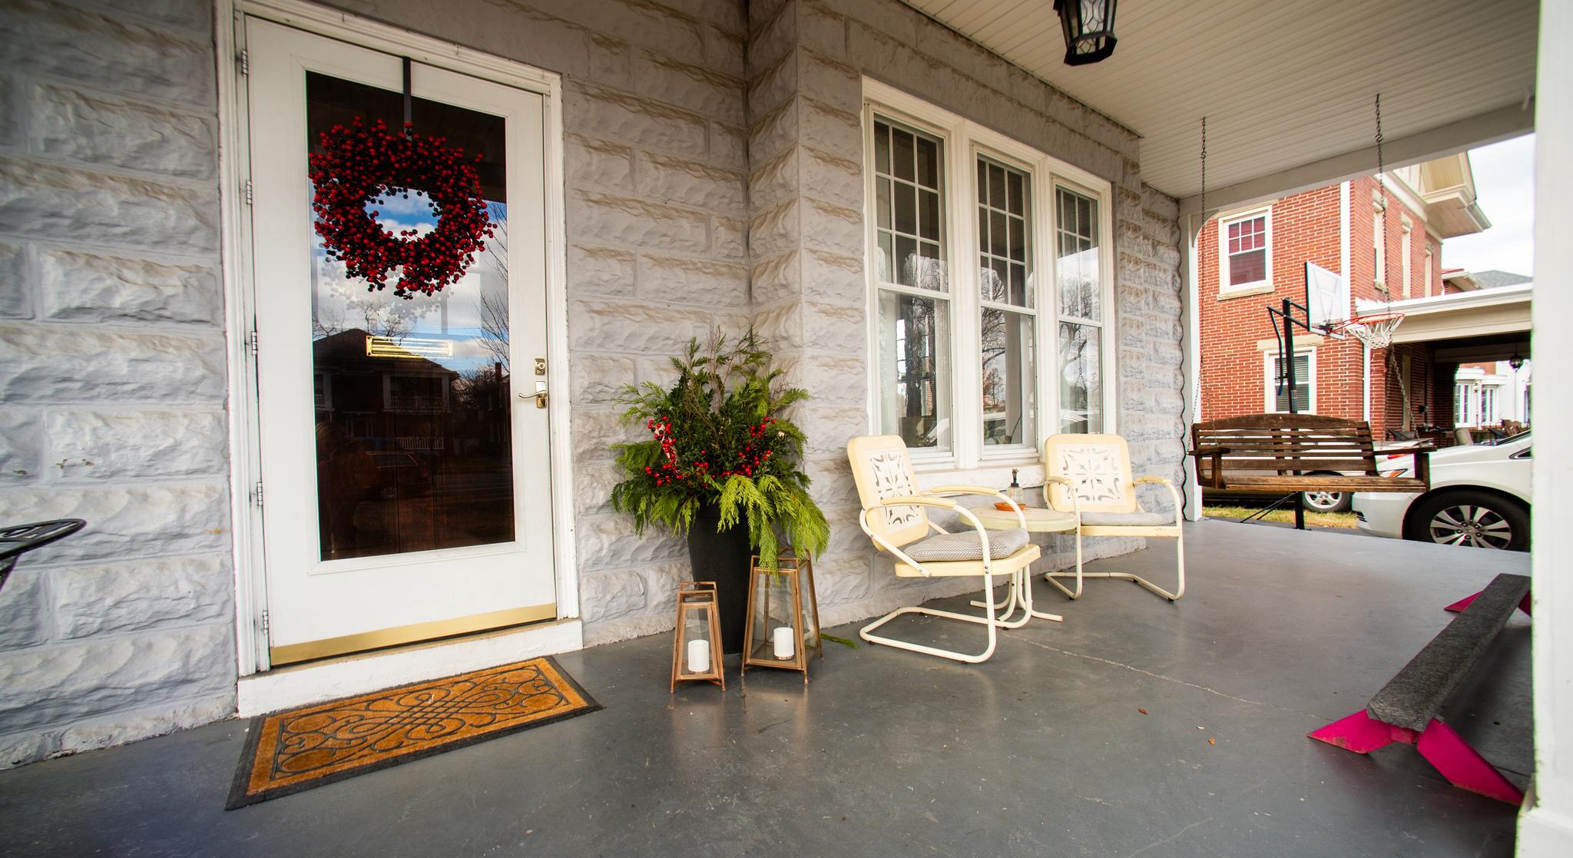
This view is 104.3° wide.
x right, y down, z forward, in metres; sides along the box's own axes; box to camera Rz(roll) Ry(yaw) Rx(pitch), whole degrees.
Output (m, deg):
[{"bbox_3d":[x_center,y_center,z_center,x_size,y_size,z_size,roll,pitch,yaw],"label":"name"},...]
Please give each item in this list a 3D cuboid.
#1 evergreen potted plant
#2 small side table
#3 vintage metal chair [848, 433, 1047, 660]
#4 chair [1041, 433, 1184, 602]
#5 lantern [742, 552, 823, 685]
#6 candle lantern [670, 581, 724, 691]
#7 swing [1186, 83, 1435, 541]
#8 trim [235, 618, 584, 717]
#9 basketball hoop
[{"bbox_3d":[-0.270,0.255,2.500,0.850,1.290,0.800,-1,1,0],"label":"evergreen potted plant"},{"bbox_3d":[1.093,0.642,2.905,0.520,0.470,0.520,-1,1,-35],"label":"small side table"},{"bbox_3d":[0.673,0.466,2.610,0.660,0.845,0.530,0,1,37],"label":"vintage metal chair"},{"bbox_3d":[1.707,0.443,3.259,0.530,0.840,0.660,-1,1,8],"label":"chair"},{"bbox_3d":[-0.012,0.683,2.311,0.245,0.440,0.245,-1,1,17],"label":"lantern"},{"bbox_3d":[-0.315,0.739,2.204,0.185,0.345,0.185,-1,1,-5],"label":"candle lantern"},{"bbox_3d":[3.250,-0.835,3.880,1.080,2.430,0.680,-1,1,20],"label":"swing"},{"bbox_3d":[-1.348,0.863,2.321,1.090,0.125,0.140,-1,1,-33],"label":"trim"},{"bbox_3d":[6.445,-1.037,6.700,0.470,0.370,0.520,-1,1,-35],"label":"basketball hoop"}]

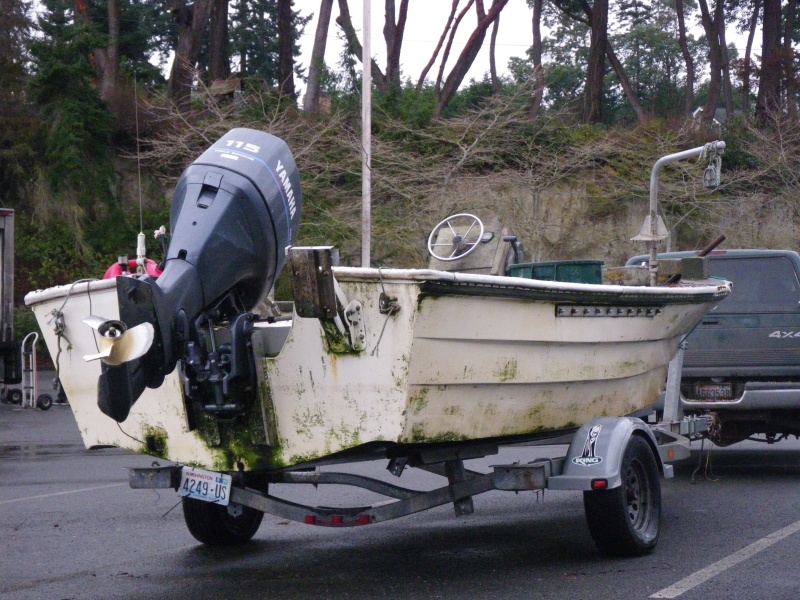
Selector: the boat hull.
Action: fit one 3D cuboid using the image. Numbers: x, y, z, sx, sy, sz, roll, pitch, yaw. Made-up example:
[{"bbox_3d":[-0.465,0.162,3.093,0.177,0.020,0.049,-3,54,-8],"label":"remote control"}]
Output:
[{"bbox_3d":[0.797,0.319,10.881,2.170,0.930,6.850,-3,-1,29],"label":"boat hull"}]

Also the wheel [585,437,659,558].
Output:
[{"bbox_3d":[1.119,0.980,8.901,0.183,0.591,0.591,-3,-2,29],"label":"wheel"}]

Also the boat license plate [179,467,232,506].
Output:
[{"bbox_3d":[-1.001,0.961,9.170,0.305,0.152,0.012,7,0,27],"label":"boat license plate"}]

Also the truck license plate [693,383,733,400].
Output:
[{"bbox_3d":[2.526,0.742,14.350,0.305,0.152,0.012,-1,-1,13],"label":"truck license plate"}]

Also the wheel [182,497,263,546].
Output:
[{"bbox_3d":[-0.987,1.092,10.058,0.183,0.591,0.591,-3,-2,29],"label":"wheel"}]

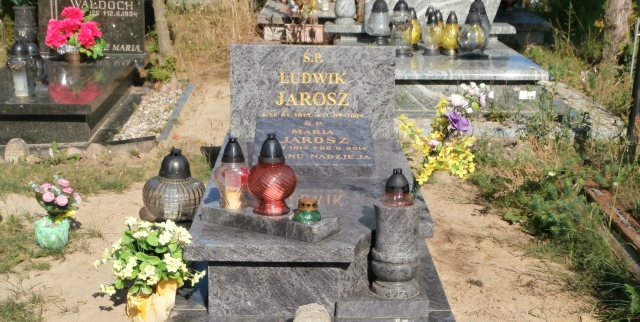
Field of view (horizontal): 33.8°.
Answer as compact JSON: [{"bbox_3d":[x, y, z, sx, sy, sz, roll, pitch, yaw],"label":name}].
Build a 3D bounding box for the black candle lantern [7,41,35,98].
[{"bbox_3d":[-1.873,-0.573,6.600,0.170,0.350,0.170,0,12,-2],"label":"black candle lantern"}]

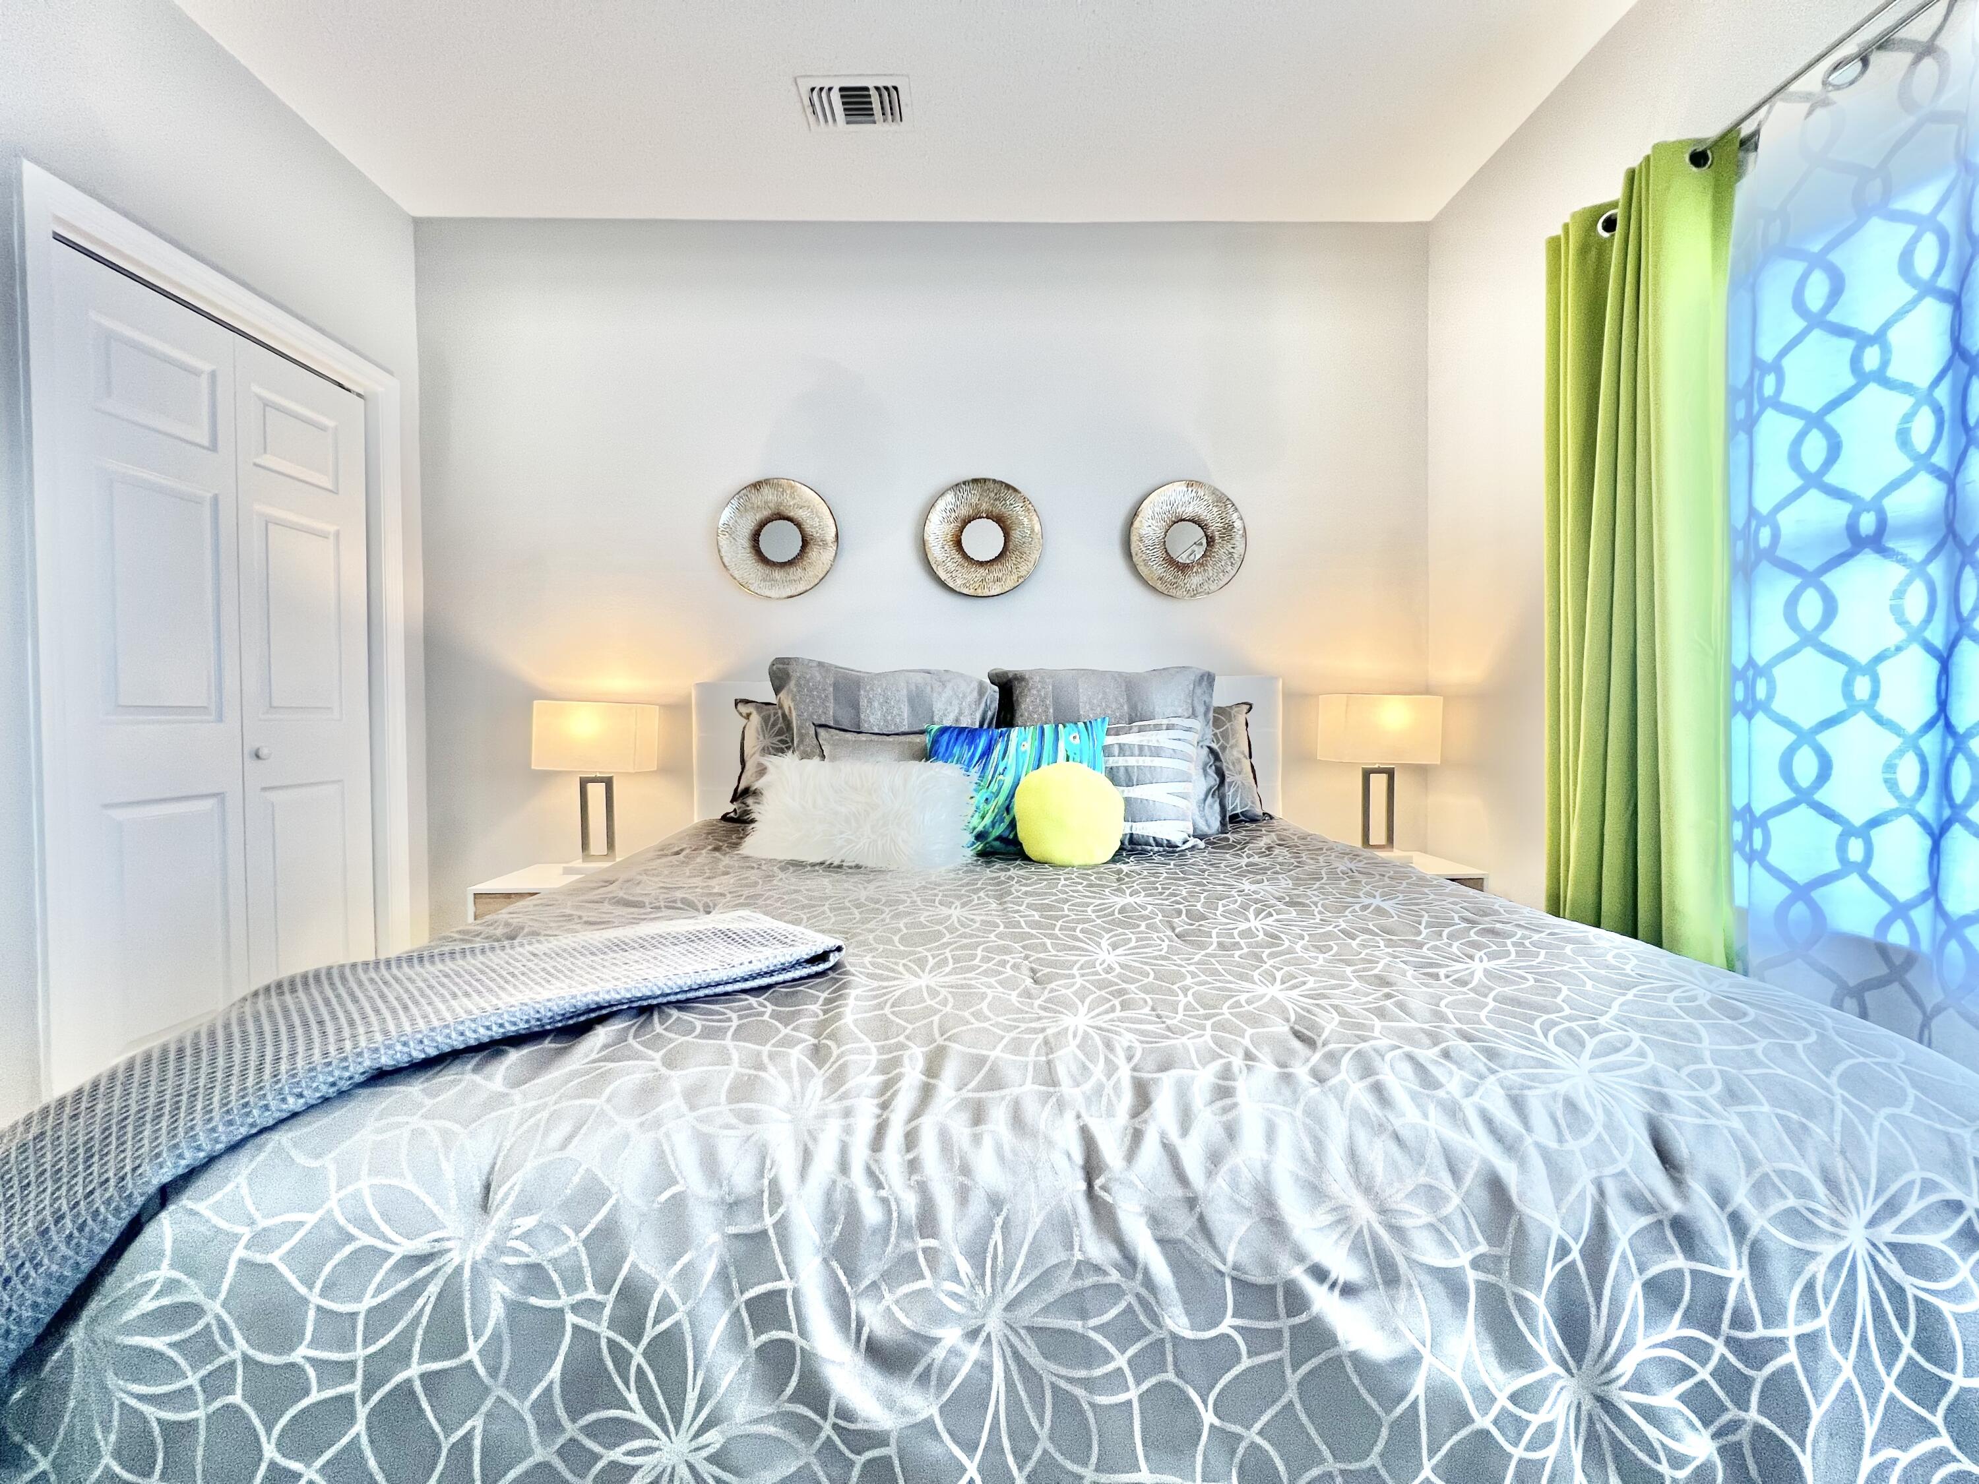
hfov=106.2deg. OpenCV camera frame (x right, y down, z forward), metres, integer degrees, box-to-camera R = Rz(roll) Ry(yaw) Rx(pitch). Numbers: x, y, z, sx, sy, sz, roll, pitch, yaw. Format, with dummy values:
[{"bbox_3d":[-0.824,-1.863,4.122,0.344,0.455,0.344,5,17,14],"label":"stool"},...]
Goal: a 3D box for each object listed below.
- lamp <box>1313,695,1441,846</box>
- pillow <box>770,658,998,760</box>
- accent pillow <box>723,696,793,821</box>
[{"bbox_3d":[1.275,0.117,2.440,0.315,0.530,0.170,0,2,-1],"label":"lamp"},{"bbox_3d":[-0.325,0.015,2.277,0.690,0.510,0.180,0,-15,-1],"label":"pillow"},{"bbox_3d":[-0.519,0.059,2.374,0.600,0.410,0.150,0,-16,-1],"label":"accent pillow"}]

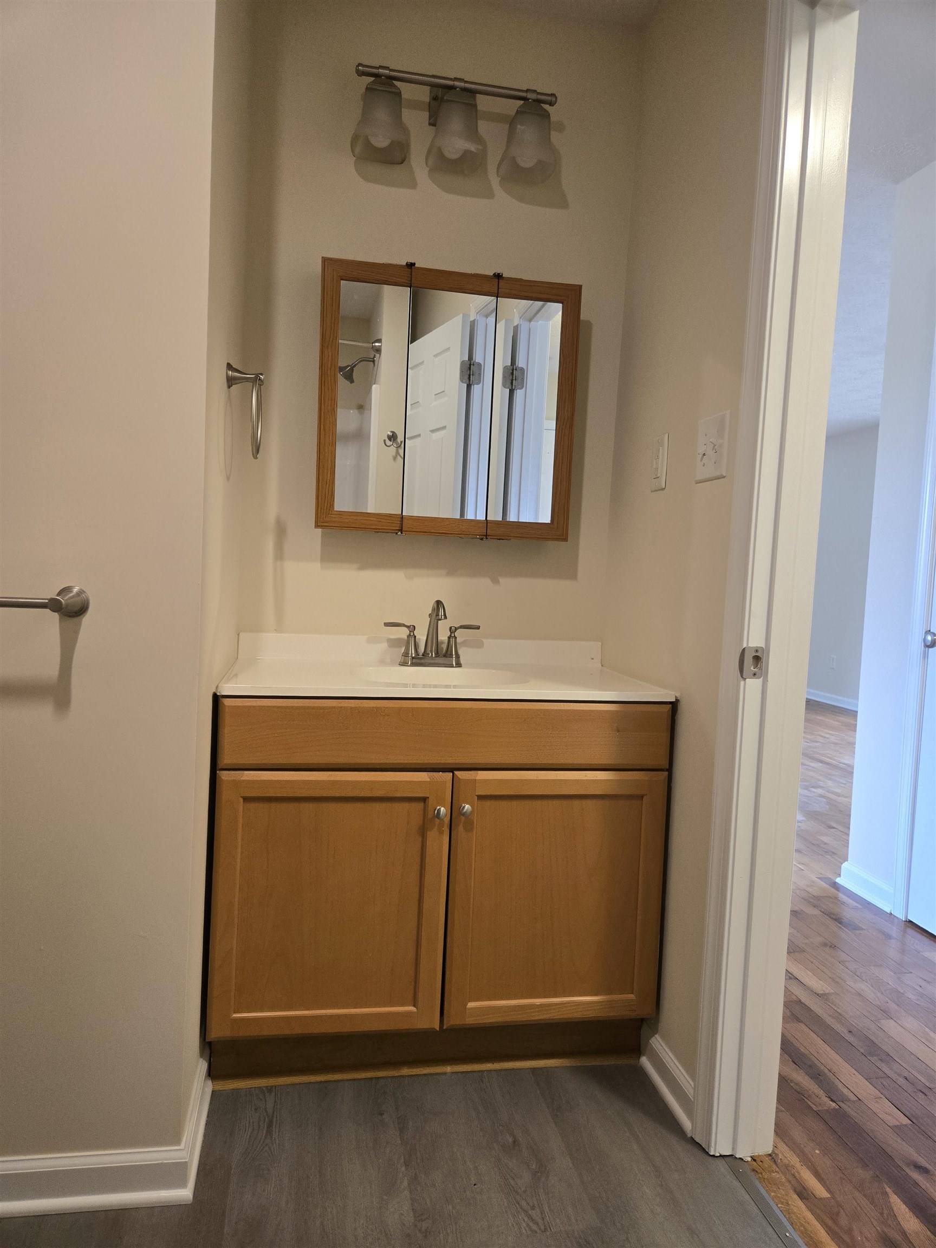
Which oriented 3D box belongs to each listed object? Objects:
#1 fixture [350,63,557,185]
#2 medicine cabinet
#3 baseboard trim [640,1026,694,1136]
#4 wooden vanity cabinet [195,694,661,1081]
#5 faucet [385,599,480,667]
[{"bbox_3d":[-0.026,-1.182,1.932,0.476,0.225,0.173,2,3,-10],"label":"fixture"},{"bbox_3d":[-0.050,-0.518,2.002,0.608,0.610,0.111,2,3,-10],"label":"medicine cabinet"},{"bbox_3d":[0.415,0.940,1.727,0.022,0.084,0.262,2,3,-10],"label":"baseboard trim"},{"bbox_3d":[-0.079,0.540,1.880,0.919,0.820,0.473,2,3,-10],"label":"wooden vanity cabinet"},{"bbox_3d":[-0.078,0.024,1.972,0.235,0.164,0.146,2,3,-10],"label":"faucet"}]

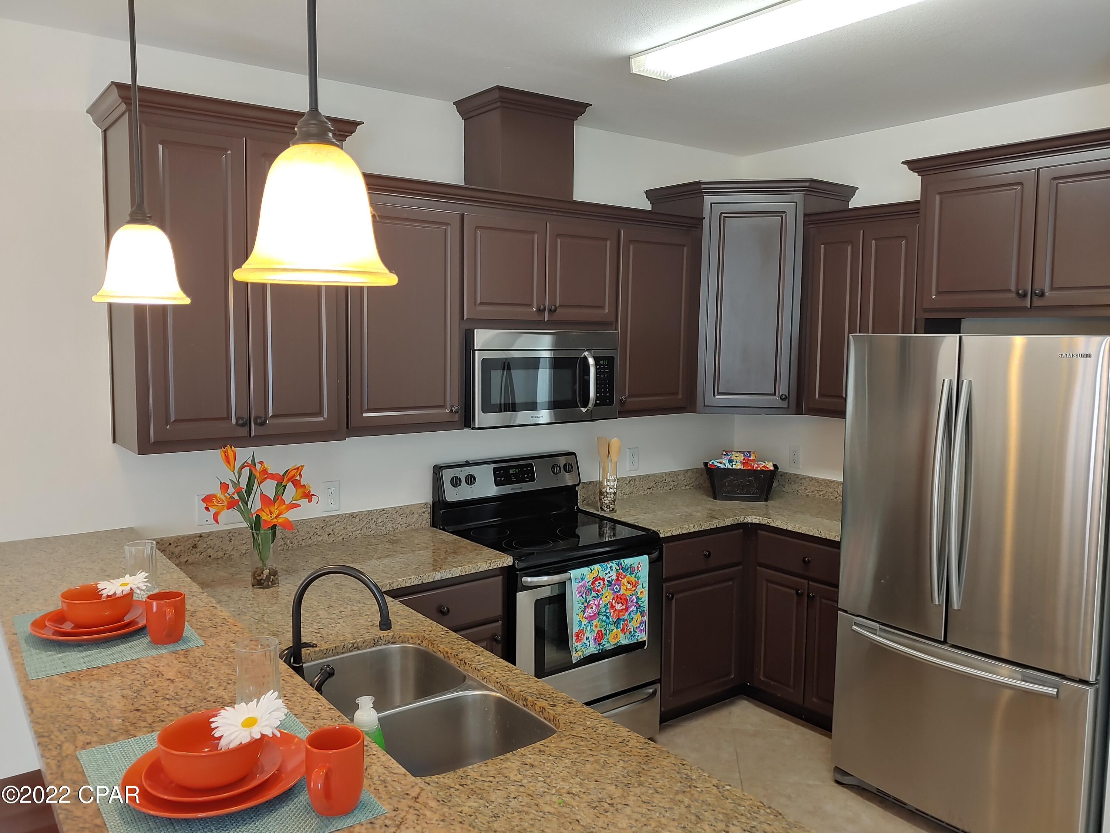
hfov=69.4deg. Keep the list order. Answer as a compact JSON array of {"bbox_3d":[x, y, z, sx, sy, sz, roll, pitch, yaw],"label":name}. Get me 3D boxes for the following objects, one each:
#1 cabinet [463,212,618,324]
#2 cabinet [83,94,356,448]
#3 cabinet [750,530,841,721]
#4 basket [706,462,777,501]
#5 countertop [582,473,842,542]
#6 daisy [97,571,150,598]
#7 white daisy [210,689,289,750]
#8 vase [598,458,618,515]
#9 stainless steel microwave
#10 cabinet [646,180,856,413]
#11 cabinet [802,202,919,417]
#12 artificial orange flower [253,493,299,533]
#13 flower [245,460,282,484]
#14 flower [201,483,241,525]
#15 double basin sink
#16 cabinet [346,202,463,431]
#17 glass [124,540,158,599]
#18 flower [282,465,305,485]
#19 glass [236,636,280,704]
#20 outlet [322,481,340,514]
[{"bbox_3d":[-0.137,-0.609,3.455,0.780,0.420,0.325,-4,7,-38],"label":"cabinet"},{"bbox_3d":[-1.079,-0.443,2.672,0.748,1.065,0.425,-4,7,-38],"label":"cabinet"},{"bbox_3d":[1.360,0.914,3.777,0.633,0.840,0.615,-4,7,-38],"label":"cabinet"},{"bbox_3d":[0.955,0.337,4.125,0.355,0.165,0.210,1,5,11],"label":"basket"},{"bbox_3d":[0.939,0.423,3.837,1.241,0.136,1.275,-4,7,-37],"label":"countertop"},{"bbox_3d":[-0.973,0.379,1.808,0.110,0.030,0.110,7,22,34],"label":"daisy"},{"bbox_3d":[-0.439,0.438,1.149,0.110,0.035,0.110,8,30,33],"label":"white daisy"},{"bbox_3d":[0.252,0.332,3.828,0.085,0.250,0.085,1,6,4],"label":"vase"},{"bbox_3d":[-0.121,-0.175,3.465,0.755,0.390,0.395,-4,7,-38],"label":"stainless steel microwave"},{"bbox_3d":[0.990,-0.595,4.202,1.000,1.105,0.760,1,5,7],"label":"cabinet"},{"bbox_3d":[1.512,-0.458,3.734,0.351,0.935,0.594,-4,7,-37],"label":"cabinet"},{"bbox_3d":[-0.903,0.309,2.600,0.148,0.125,0.095,-2,6,-19],"label":"artificial orange flower"},{"bbox_3d":[-0.974,0.187,2.680,0.090,0.080,0.110,3,6,26],"label":"flower"},{"bbox_3d":[-1.075,0.279,2.580,0.115,0.128,0.100,4,6,33],"label":"flower"},{"bbox_3d":[-0.351,0.752,1.837,0.425,0.205,0.750,-4,7,-38],"label":"double basin sink"},{"bbox_3d":[-0.646,-0.390,3.146,0.495,0.880,0.341,-4,7,-37],"label":"cabinet"},{"bbox_3d":[-1.061,0.397,2.059,0.071,0.140,0.071,-3,6,-28],"label":"glass"},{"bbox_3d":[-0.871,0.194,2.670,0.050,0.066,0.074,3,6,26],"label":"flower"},{"bbox_3d":[-0.520,0.466,1.403,0.071,0.140,0.071,-2,6,-21],"label":"glass"},{"bbox_3d":[-0.881,0.317,3.164,0.071,0.116,0.008,-4,7,-38],"label":"outlet"}]

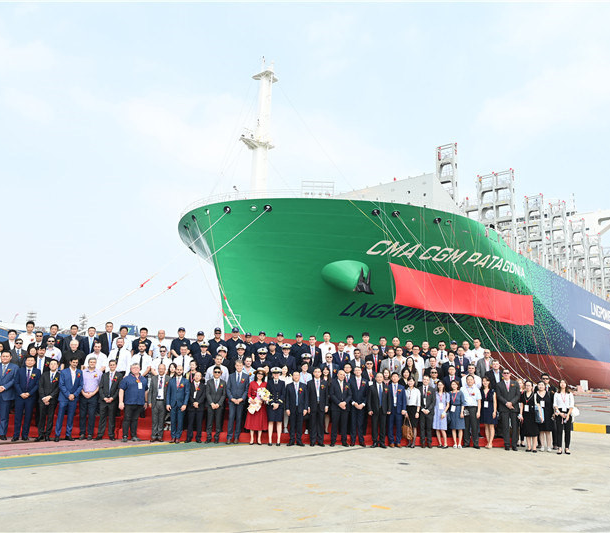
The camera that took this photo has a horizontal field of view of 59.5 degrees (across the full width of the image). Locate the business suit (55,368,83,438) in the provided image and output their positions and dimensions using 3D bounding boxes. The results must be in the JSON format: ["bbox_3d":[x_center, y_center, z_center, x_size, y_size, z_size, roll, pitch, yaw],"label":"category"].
[{"bbox_3d":[-5.067,2.952,11.556,0.550,1.480,0.340,7,-13,-23],"label":"business suit"}]

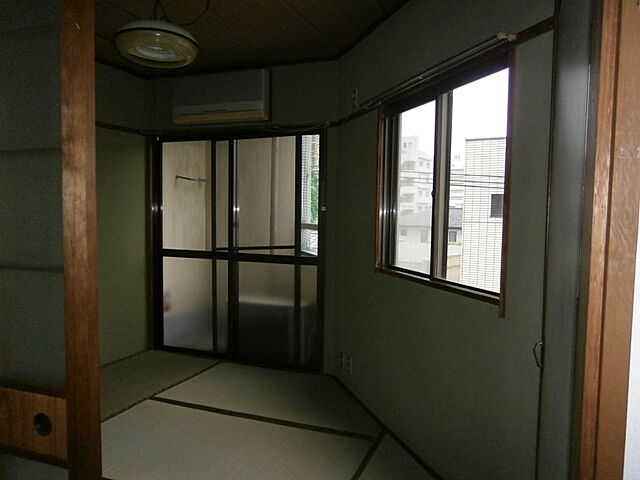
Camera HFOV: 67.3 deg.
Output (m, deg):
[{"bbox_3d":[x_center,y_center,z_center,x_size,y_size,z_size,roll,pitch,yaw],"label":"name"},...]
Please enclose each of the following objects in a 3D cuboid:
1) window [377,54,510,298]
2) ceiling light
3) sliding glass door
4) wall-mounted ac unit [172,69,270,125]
[{"bbox_3d":[0.540,-0.261,2.293,0.110,0.930,1.100,0,3,-18],"label":"window"},{"bbox_3d":[-0.832,-0.996,2.460,0.410,0.185,0.410,1,3,0],"label":"ceiling light"},{"bbox_3d":[-0.690,0.062,3.871,1.560,1.815,0.100,2,4,21],"label":"sliding glass door"},{"bbox_3d":[-0.766,-1.101,3.721,0.785,0.375,0.170,2,4,21],"label":"wall-mounted ac unit"}]

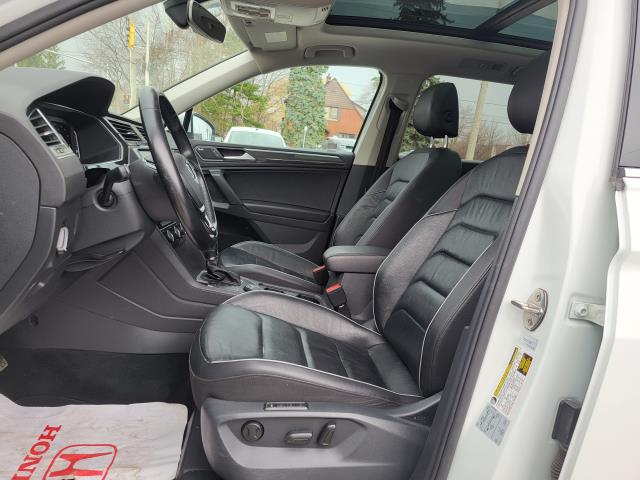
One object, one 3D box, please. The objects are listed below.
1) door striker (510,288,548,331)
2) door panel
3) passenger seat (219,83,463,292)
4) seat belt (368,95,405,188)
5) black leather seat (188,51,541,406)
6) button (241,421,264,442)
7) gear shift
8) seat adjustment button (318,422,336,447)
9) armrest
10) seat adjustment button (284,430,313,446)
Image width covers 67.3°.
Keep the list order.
[{"bbox_3d":[0.378,0.125,0.866,0.050,0.078,0.040,12,11,-25],"label":"door striker"},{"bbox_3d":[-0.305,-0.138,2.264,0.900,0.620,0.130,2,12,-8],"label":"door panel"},{"bbox_3d":[0.085,-0.190,1.941,1.000,0.950,0.540,2,12,-8],"label":"passenger seat"},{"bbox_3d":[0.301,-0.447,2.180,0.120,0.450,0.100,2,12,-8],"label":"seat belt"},{"bbox_3d":[0.178,-0.040,1.222,1.000,0.930,0.540,2,12,-8],"label":"black leather seat"},{"bbox_3d":[-0.138,0.392,0.984,0.045,0.045,0.020,2,12,-8],"label":"button"},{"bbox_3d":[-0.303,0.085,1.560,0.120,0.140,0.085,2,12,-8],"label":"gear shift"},{"bbox_3d":[0.016,0.405,1.001,0.032,0.050,0.027,20,9,-11],"label":"seat adjustment button"},{"bbox_3d":[0.169,0.063,1.626,0.310,0.066,0.150,2,12,-8],"label":"armrest"},{"bbox_3d":[-0.044,0.411,0.995,0.057,0.027,0.027,2,12,-8],"label":"seat adjustment button"}]

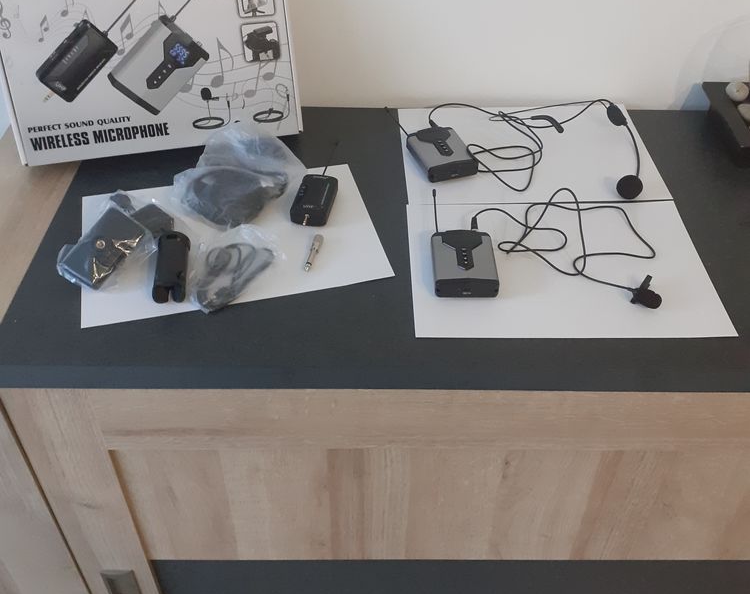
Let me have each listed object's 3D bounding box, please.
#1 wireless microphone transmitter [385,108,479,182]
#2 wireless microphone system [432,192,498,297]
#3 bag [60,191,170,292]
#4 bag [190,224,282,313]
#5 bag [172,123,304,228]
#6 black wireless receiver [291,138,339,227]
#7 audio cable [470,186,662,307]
[{"bbox_3d":[0.066,-0.197,0.956,0.061,0.019,0.160,-12,44,-14],"label":"wireless microphone transmitter"},{"bbox_3d":[0.088,-0.062,0.807,0.061,0.020,0.163,0,42,-1],"label":"wireless microphone system"},{"bbox_3d":[-0.263,-0.063,0.804,0.084,0.024,0.130,15,44,16],"label":"bag"},{"bbox_3d":[-0.144,-0.036,0.779,0.075,0.018,0.114,25,48,25],"label":"bag"},{"bbox_3d":[-0.152,-0.135,0.868,0.142,0.045,0.145,-5,43,-6],"label":"bag"},{"bbox_3d":[-0.061,-0.130,0.884,0.040,0.016,0.163,5,43,6],"label":"black wireless receiver"},{"bbox_3d":[0.194,-0.062,0.804,0.178,0.025,0.190,2,42,1],"label":"audio cable"}]

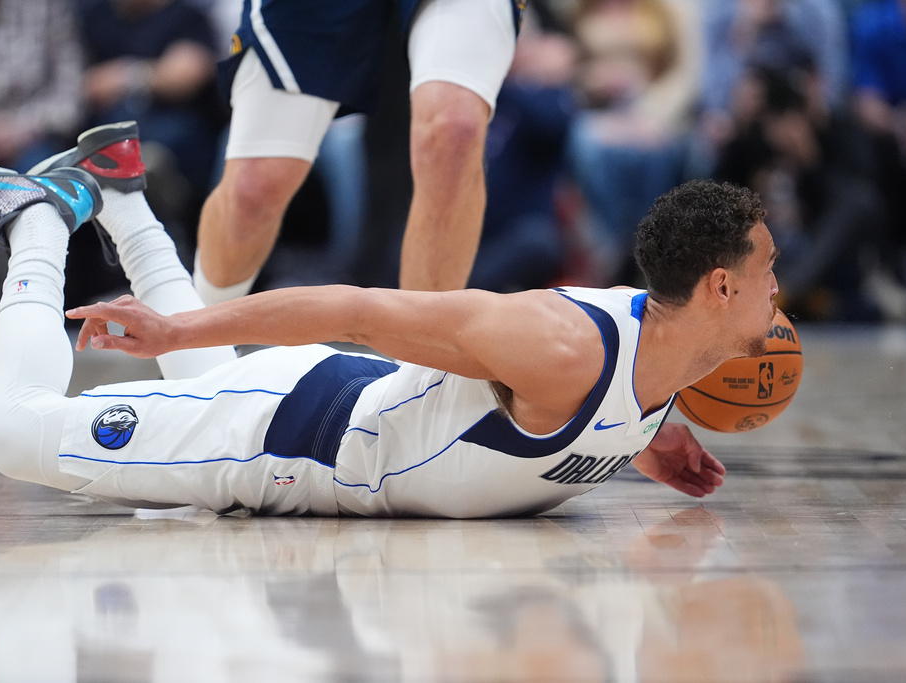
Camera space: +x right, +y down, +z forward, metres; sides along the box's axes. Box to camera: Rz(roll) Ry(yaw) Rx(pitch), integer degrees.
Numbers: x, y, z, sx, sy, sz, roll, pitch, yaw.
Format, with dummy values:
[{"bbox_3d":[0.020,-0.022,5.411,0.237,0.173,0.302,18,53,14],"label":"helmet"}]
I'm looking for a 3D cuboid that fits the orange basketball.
[{"bbox_3d":[0.468,0.035,19.100,0.240,0.240,0.240,0,1,0],"label":"orange basketball"}]

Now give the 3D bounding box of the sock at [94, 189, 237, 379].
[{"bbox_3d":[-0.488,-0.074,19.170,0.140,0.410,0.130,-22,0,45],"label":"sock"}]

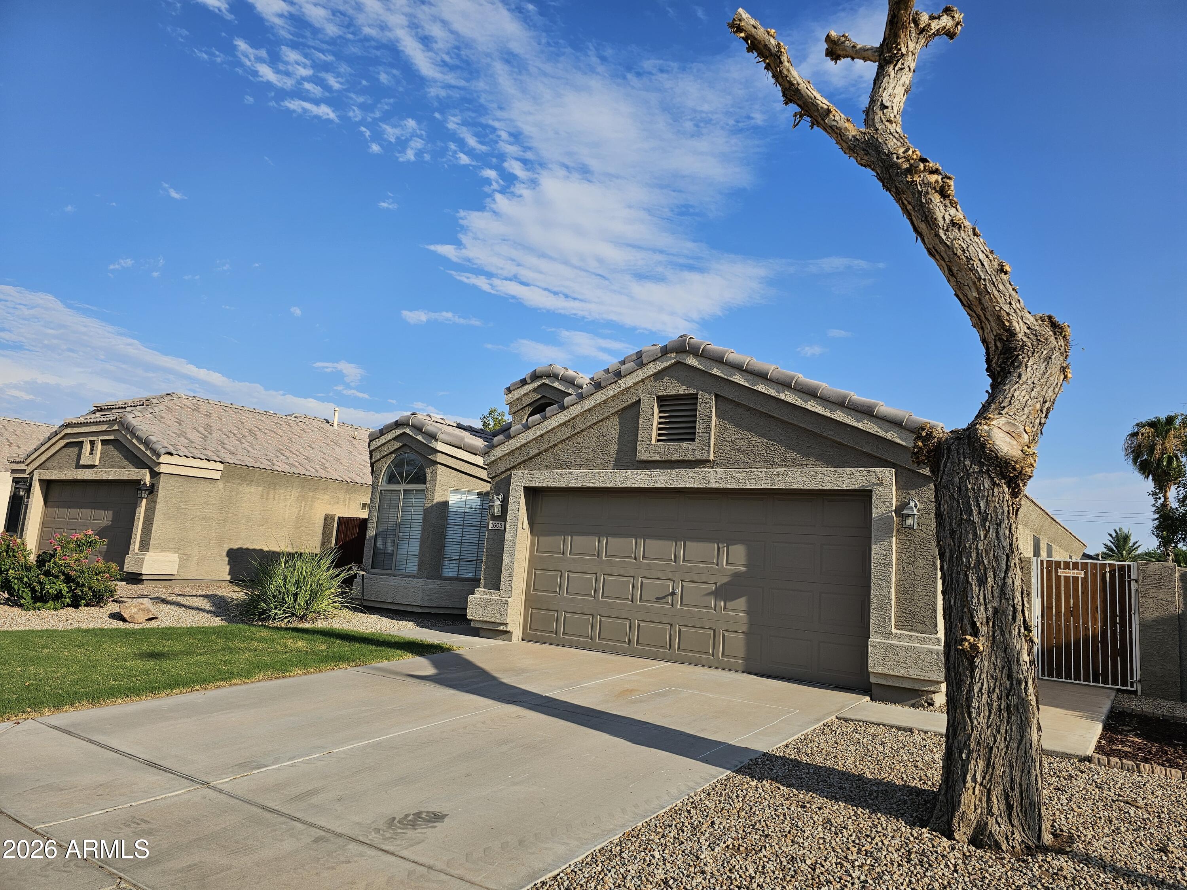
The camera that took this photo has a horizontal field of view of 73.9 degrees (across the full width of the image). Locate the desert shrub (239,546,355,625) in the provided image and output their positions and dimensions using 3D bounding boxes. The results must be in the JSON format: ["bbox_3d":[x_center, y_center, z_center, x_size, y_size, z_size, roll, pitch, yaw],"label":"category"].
[{"bbox_3d":[-4.748,2.211,12.600,1.720,1.100,1.600,7,-9,-19],"label":"desert shrub"}]

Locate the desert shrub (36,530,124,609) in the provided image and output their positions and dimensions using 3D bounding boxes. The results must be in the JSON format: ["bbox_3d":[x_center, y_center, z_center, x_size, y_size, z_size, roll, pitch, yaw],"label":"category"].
[{"bbox_3d":[-8.287,2.029,12.700,1.280,1.170,1.200,10,-10,-32],"label":"desert shrub"}]

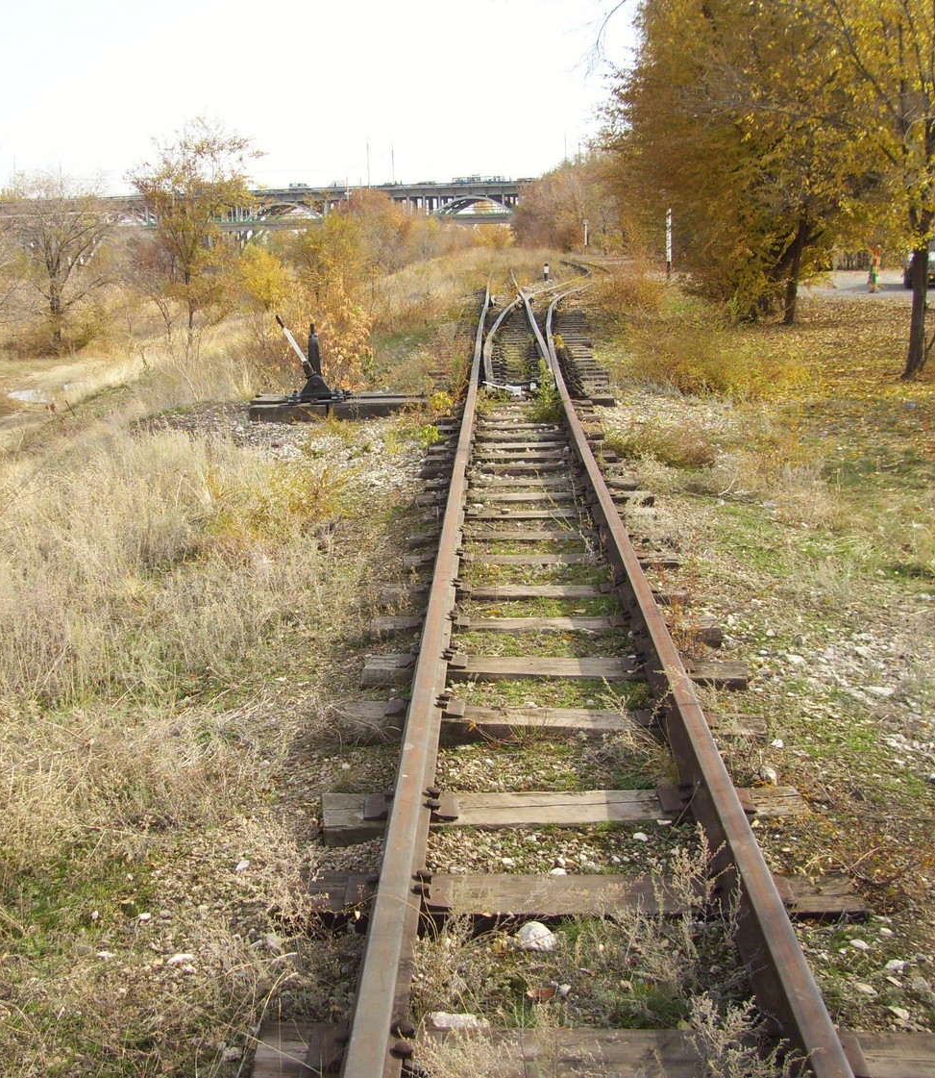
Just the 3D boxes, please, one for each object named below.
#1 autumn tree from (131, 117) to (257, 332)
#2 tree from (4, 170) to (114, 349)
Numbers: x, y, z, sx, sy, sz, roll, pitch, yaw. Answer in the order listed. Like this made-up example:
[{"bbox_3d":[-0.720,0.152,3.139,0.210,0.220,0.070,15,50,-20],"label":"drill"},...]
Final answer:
[{"bbox_3d":[-5.652,-6.289,28.822,2.614,4.411,2.614,0,13,0],"label":"autumn tree"},{"bbox_3d":[-8.764,-5.952,30.434,2.466,3.825,2.466,0,13,0],"label":"tree"}]

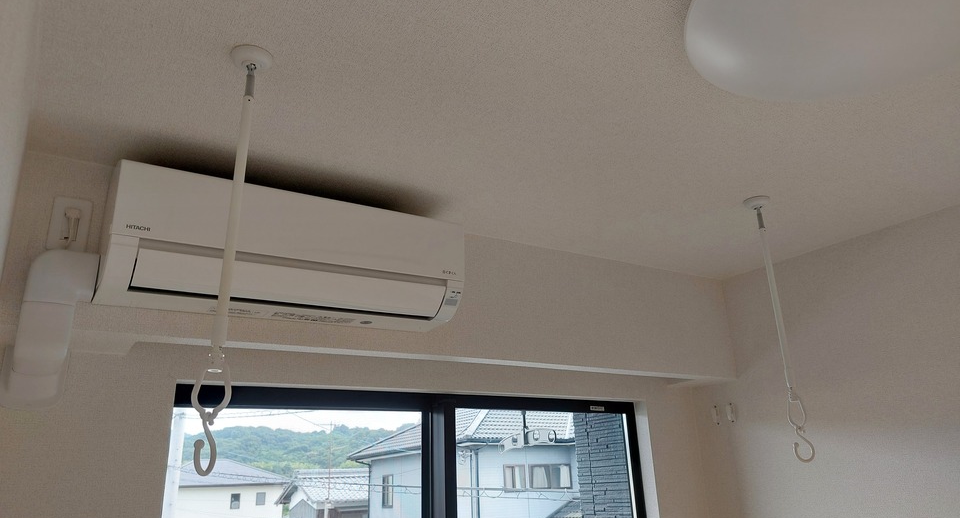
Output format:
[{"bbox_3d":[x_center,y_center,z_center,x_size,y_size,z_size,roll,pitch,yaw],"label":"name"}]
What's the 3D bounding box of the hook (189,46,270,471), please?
[{"bbox_3d":[-0.374,-0.022,1.009,0.079,0.666,0.070,9,-21,-30],"label":"hook"}]

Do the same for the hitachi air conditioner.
[{"bbox_3d":[-0.426,-0.009,1.554,0.783,0.269,0.210,9,-21,-30],"label":"hitachi air conditioner"}]

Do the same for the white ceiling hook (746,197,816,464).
[{"bbox_3d":[0.760,0.164,1.692,0.070,0.674,0.070,9,-21,-30],"label":"white ceiling hook"}]

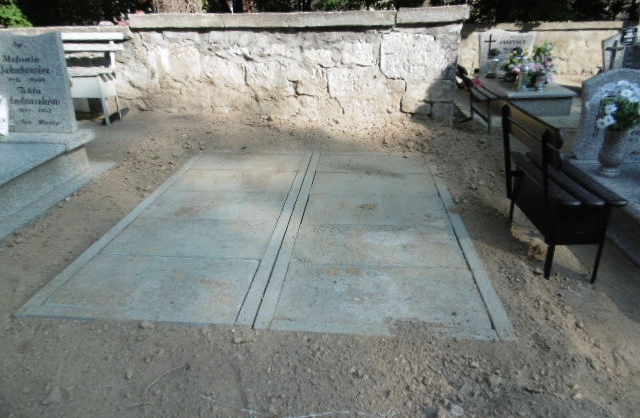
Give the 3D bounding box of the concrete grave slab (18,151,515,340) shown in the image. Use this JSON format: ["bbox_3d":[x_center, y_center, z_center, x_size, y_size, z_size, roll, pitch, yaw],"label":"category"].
[{"bbox_3d":[-0.202,0.041,3.353,2.438,0.100,2.723,1,25,5],"label":"concrete grave slab"}]

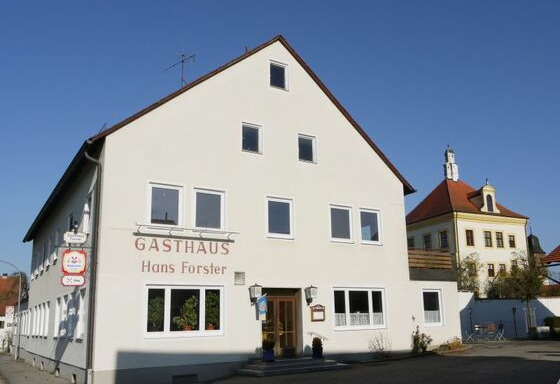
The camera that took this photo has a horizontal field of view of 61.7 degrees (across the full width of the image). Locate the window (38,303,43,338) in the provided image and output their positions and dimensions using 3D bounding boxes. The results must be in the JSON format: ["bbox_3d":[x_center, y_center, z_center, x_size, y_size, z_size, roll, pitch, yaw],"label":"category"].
[{"bbox_3d":[-10.951,5.835,21.461,0.140,1.430,1.120,8,-18,-32],"label":"window"}]

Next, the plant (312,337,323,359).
[{"bbox_3d":[1.256,5.208,15.693,0.359,0.681,0.359,-2,-15,0],"label":"plant"}]

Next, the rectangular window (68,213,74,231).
[{"bbox_3d":[-7.716,1.377,17.347,0.140,1.320,1.100,8,-18,-32],"label":"rectangular window"}]

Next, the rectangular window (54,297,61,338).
[{"bbox_3d":[-8.312,4.678,17.559,0.140,1.460,1.150,8,-18,-32],"label":"rectangular window"}]

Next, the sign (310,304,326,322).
[{"bbox_3d":[1.372,4.338,16.774,0.639,0.592,0.100,8,-18,-32],"label":"sign"}]

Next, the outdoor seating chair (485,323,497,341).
[{"bbox_3d":[9.817,6.497,21.891,0.460,0.860,0.500,-8,-17,22],"label":"outdoor seating chair"}]

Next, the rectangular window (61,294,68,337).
[{"bbox_3d":[-7.496,4.316,16.354,0.140,1.460,1.150,8,-18,-32],"label":"rectangular window"}]

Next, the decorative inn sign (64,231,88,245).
[{"bbox_3d":[-5.980,1.354,13.734,0.620,0.350,0.090,8,-18,-32],"label":"decorative inn sign"}]

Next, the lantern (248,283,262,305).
[{"bbox_3d":[-0.799,3.359,15.420,0.380,0.695,0.420,8,-18,-32],"label":"lantern"}]

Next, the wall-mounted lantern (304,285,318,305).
[{"bbox_3d":[1.122,3.647,16.615,0.380,0.697,0.420,8,-18,-32],"label":"wall-mounted lantern"}]

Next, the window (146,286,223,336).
[{"bbox_3d":[-2.723,3.447,13.597,2.380,1.440,0.150,7,-17,-30],"label":"window"}]

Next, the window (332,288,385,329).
[{"bbox_3d":[2.893,4.190,16.835,2.380,1.440,0.150,7,-17,-30],"label":"window"}]

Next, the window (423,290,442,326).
[{"bbox_3d":[6.583,4.987,20.173,1.165,1.494,0.130,8,-18,-32],"label":"window"}]

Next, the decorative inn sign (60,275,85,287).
[{"bbox_3d":[-6.176,2.663,14.036,0.662,0.313,0.100,8,-18,-32],"label":"decorative inn sign"}]

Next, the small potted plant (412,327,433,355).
[{"bbox_3d":[5.317,5.540,17.502,0.600,0.970,0.500,7,-17,-30],"label":"small potted plant"}]

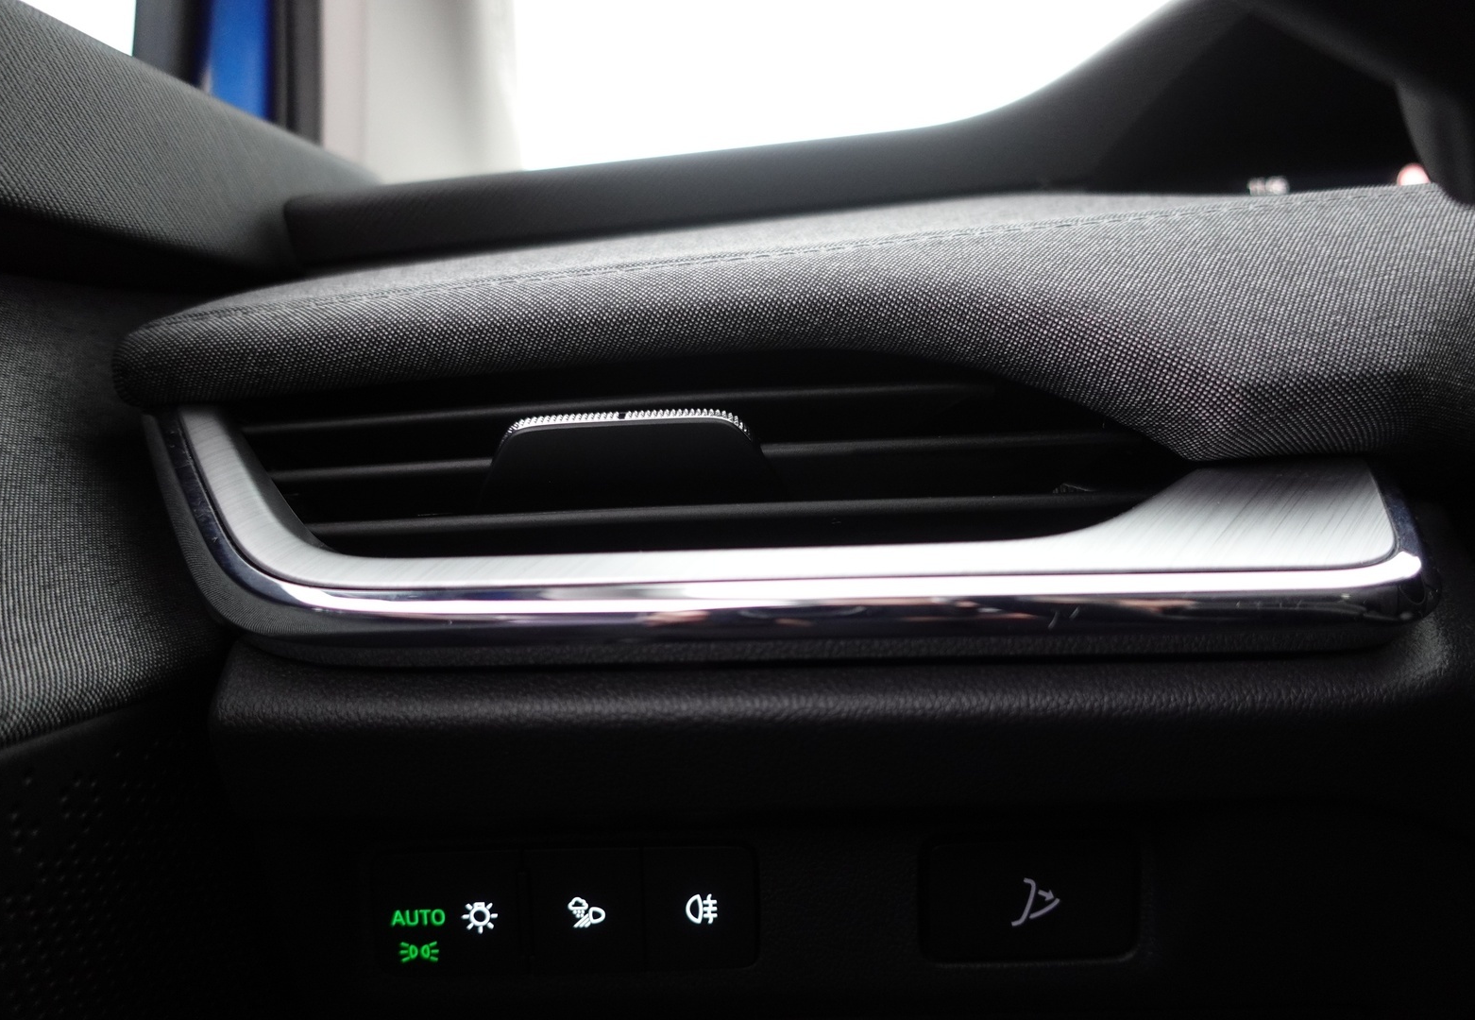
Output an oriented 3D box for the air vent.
[{"bbox_3d":[-0.009,-0.011,0.217,0.190,0.039,0.030,-1,6,7],"label":"air vent"}]

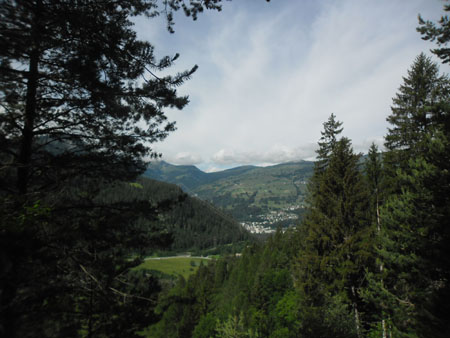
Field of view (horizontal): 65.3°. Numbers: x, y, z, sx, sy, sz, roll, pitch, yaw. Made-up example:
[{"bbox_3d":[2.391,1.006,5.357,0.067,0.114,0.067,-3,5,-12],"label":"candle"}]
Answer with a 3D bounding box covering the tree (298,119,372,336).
[{"bbox_3d":[7.800,4.000,25.000,5.100,15.200,5.000,0,-7,0],"label":"tree"}]

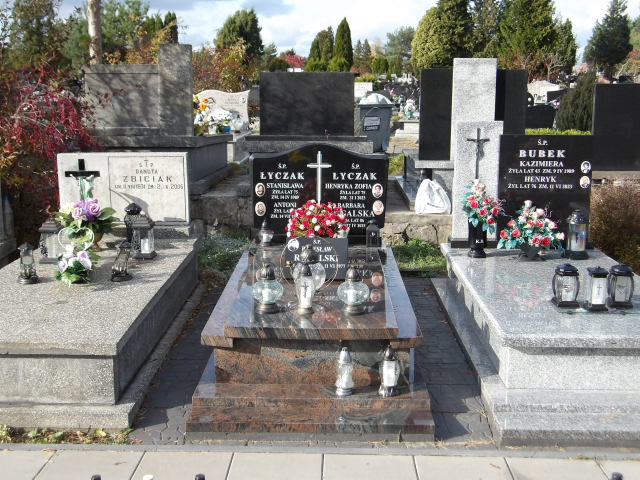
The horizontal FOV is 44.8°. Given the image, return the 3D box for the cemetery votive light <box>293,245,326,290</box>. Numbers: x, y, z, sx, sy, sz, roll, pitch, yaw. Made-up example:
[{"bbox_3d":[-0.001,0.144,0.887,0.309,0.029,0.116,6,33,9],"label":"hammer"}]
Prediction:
[{"bbox_3d":[-0.056,0.149,4.263,0.185,0.255,0.125,0,12,1],"label":"cemetery votive light"}]

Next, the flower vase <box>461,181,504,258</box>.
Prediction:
[{"bbox_3d":[1.040,-0.138,4.969,0.270,0.495,0.250,0,11,1],"label":"flower vase"}]

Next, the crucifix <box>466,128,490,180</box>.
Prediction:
[{"bbox_3d":[1.131,-0.606,5.520,0.170,0.370,0.040,0,11,1],"label":"crucifix"}]

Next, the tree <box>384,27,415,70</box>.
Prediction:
[{"bbox_3d":[8.921,-20.196,85.000,4.000,6.300,4.000,0,12,1],"label":"tree"}]

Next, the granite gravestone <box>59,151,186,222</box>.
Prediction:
[{"bbox_3d":[-1.490,-0.388,5.925,0.980,0.550,0.085,0,10,2],"label":"granite gravestone"}]

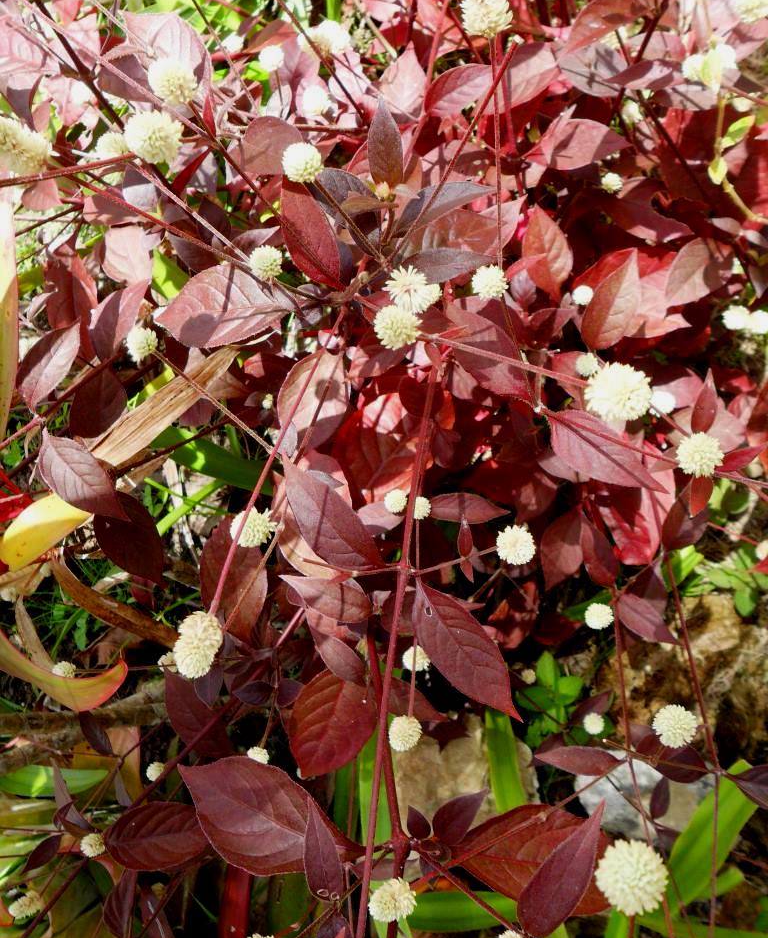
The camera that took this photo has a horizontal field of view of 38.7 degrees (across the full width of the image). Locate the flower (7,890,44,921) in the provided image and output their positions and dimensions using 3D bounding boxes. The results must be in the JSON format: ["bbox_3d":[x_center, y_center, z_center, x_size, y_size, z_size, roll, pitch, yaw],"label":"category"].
[{"bbox_3d":[-0.163,0.199,0.500,0.017,0.011,0.011,-32,44,-18],"label":"flower"}]

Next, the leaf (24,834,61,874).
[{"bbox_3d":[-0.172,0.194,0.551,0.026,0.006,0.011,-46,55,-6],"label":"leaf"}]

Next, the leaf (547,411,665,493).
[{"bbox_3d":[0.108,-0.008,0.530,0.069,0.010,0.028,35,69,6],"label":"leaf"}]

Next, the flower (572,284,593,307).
[{"bbox_3d":[0.120,-0.105,0.660,0.013,0.013,0.013,0,43,0],"label":"flower"}]

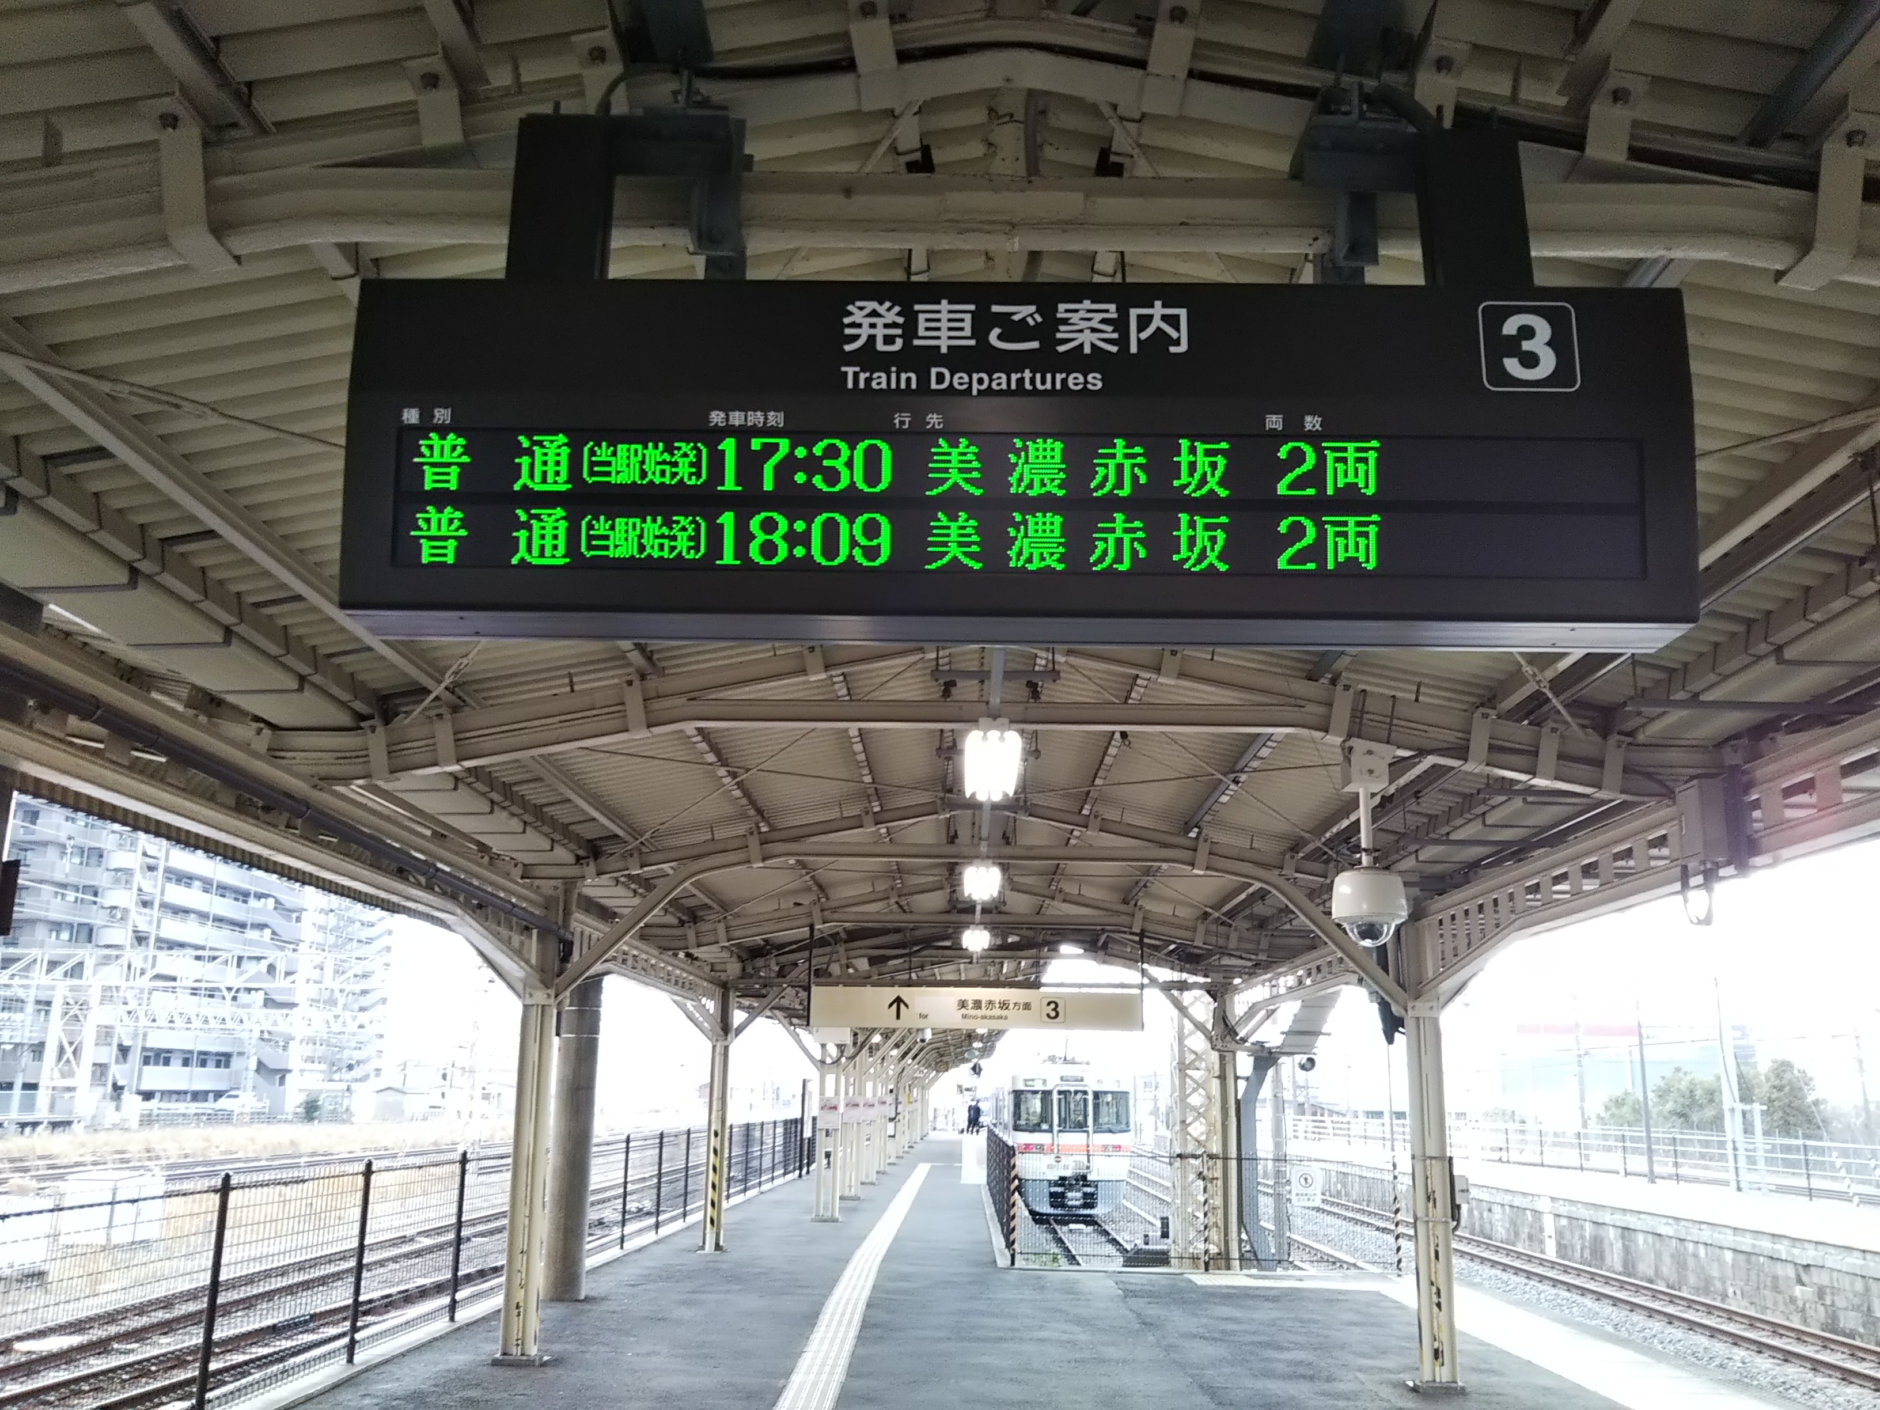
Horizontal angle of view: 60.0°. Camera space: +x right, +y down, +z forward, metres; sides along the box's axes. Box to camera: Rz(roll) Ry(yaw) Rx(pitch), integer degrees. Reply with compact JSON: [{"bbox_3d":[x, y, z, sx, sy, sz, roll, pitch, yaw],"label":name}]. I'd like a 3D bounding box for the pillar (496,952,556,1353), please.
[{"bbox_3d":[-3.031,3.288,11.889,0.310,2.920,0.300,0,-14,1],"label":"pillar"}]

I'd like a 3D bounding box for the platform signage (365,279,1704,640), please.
[{"bbox_3d":[0.152,-0.470,3.333,2.630,0.660,0.330,0,-14,1],"label":"platform signage"}]

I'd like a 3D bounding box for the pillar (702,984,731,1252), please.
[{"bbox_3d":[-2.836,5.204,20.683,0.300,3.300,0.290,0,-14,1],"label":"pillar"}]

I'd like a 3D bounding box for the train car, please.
[{"bbox_3d":[3.454,15.407,59.413,2.950,3.800,40.000,0,-14,1],"label":"train car"}]

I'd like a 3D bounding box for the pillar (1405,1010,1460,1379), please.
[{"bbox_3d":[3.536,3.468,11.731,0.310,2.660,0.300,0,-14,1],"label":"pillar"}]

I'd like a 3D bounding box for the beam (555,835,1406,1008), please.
[{"bbox_3d":[0.298,1.615,12.262,6.410,1.270,0.170,0,-14,1],"label":"beam"}]

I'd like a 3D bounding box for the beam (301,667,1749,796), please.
[{"bbox_3d":[0.219,0.136,7.816,6.900,0.620,0.160,0,-14,1],"label":"beam"}]

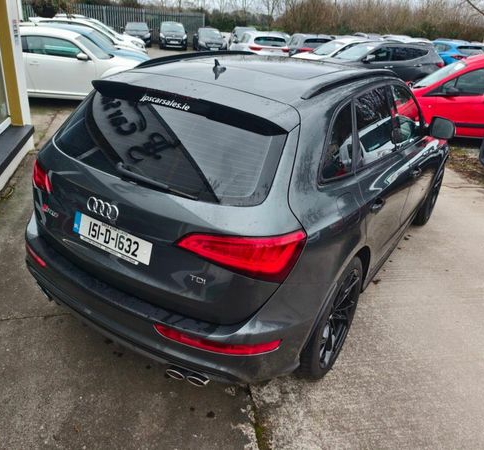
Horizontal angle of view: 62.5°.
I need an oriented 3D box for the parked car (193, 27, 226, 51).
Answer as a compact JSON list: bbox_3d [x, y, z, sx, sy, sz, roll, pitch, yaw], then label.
[{"bbox_3d":[-2.187,-12.010,25.965,1.780,1.460,4.200,-2,27,-14],"label":"parked car"}]

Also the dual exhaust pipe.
[{"bbox_3d":[-0.257,0.723,1.955,0.250,0.085,0.130,20,30,27],"label":"dual exhaust pipe"}]

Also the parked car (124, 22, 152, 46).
[{"bbox_3d":[-7.120,-13.025,27.183,1.800,1.500,4.300,-1,27,-13],"label":"parked car"}]

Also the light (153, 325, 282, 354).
[{"bbox_3d":[-0.114,0.486,1.691,0.510,0.075,0.130,10,25,9],"label":"light"}]

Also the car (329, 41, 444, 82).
[{"bbox_3d":[4.277,-5.313,13.463,4.690,1.680,1.880,-5,28,-20],"label":"car"}]

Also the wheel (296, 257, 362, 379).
[{"bbox_3d":[0.447,0.515,2.360,0.260,0.735,0.735,20,30,27],"label":"wheel"}]

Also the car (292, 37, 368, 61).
[{"bbox_3d":[3.882,-6.353,15.561,4.400,1.470,1.800,-1,27,-13],"label":"car"}]

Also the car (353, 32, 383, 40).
[{"bbox_3d":[7.850,-11.200,25.200,1.800,1.520,4.400,3,26,-7],"label":"car"}]

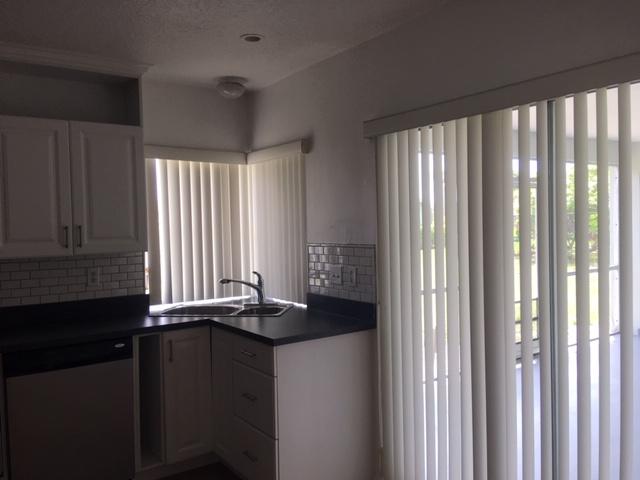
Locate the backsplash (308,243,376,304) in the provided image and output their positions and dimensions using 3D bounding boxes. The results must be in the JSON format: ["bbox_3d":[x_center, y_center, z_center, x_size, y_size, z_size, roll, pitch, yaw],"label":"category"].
[{"bbox_3d":[0.112,0.185,3.148,0.020,0.322,0.655,-3,2,-35],"label":"backsplash"}]

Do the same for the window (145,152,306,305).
[{"bbox_3d":[-0.614,-0.064,3.432,0.790,0.940,0.740,-3,2,-35],"label":"window"}]

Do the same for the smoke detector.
[{"bbox_3d":[-0.585,-1.005,3.592,0.200,0.115,0.200,-1,2,0],"label":"smoke detector"}]

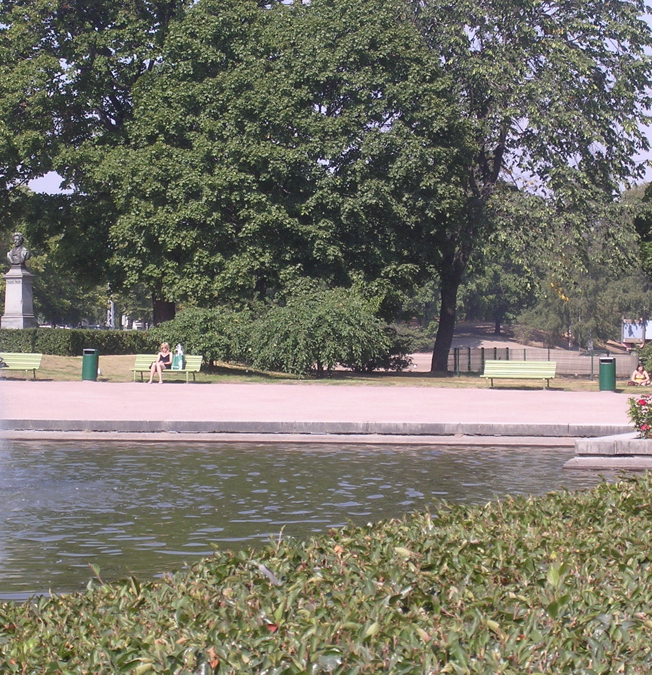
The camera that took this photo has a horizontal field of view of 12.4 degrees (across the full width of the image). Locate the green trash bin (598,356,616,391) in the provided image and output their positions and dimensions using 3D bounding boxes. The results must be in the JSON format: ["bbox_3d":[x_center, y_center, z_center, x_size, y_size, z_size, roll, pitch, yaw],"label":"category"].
[{"bbox_3d":[7.843,1.003,83.300,0.440,0.920,0.440,1,2,17],"label":"green trash bin"}]

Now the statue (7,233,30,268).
[{"bbox_3d":[-10.997,-3.167,107.000,0.860,1.180,0.600,1,0,26],"label":"statue"}]

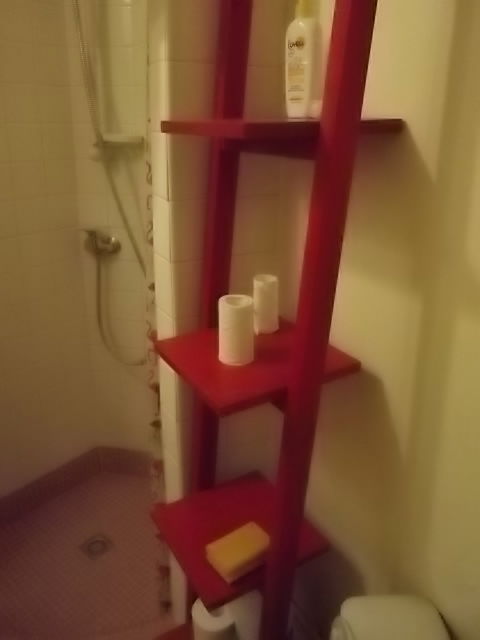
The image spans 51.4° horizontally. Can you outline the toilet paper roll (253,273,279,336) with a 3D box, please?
[{"bbox_3d":[0.048,-0.029,0.895,0.044,0.097,0.044,0,21,0],"label":"toilet paper roll"}]

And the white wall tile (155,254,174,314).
[{"bbox_3d":[-0.136,-0.063,0.948,0.008,0.108,0.085,-12,24,-27],"label":"white wall tile"}]

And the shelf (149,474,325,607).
[{"bbox_3d":[-0.006,0.403,0.958,0.248,0.016,0.245,-12,24,-27],"label":"shelf"}]

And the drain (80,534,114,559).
[{"bbox_3d":[-0.488,0.779,1.713,0.085,0.010,0.085,17,27,37],"label":"drain"}]

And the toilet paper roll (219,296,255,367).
[{"bbox_3d":[-0.005,0.016,0.781,0.055,0.097,0.055,0,21,0],"label":"toilet paper roll"}]

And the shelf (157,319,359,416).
[{"bbox_3d":[0.020,0.061,0.821,0.248,0.016,0.245,-12,24,-27],"label":"shelf"}]

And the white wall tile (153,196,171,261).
[{"bbox_3d":[-0.137,-0.165,0.908,0.008,0.108,0.085,-12,24,-27],"label":"white wall tile"}]

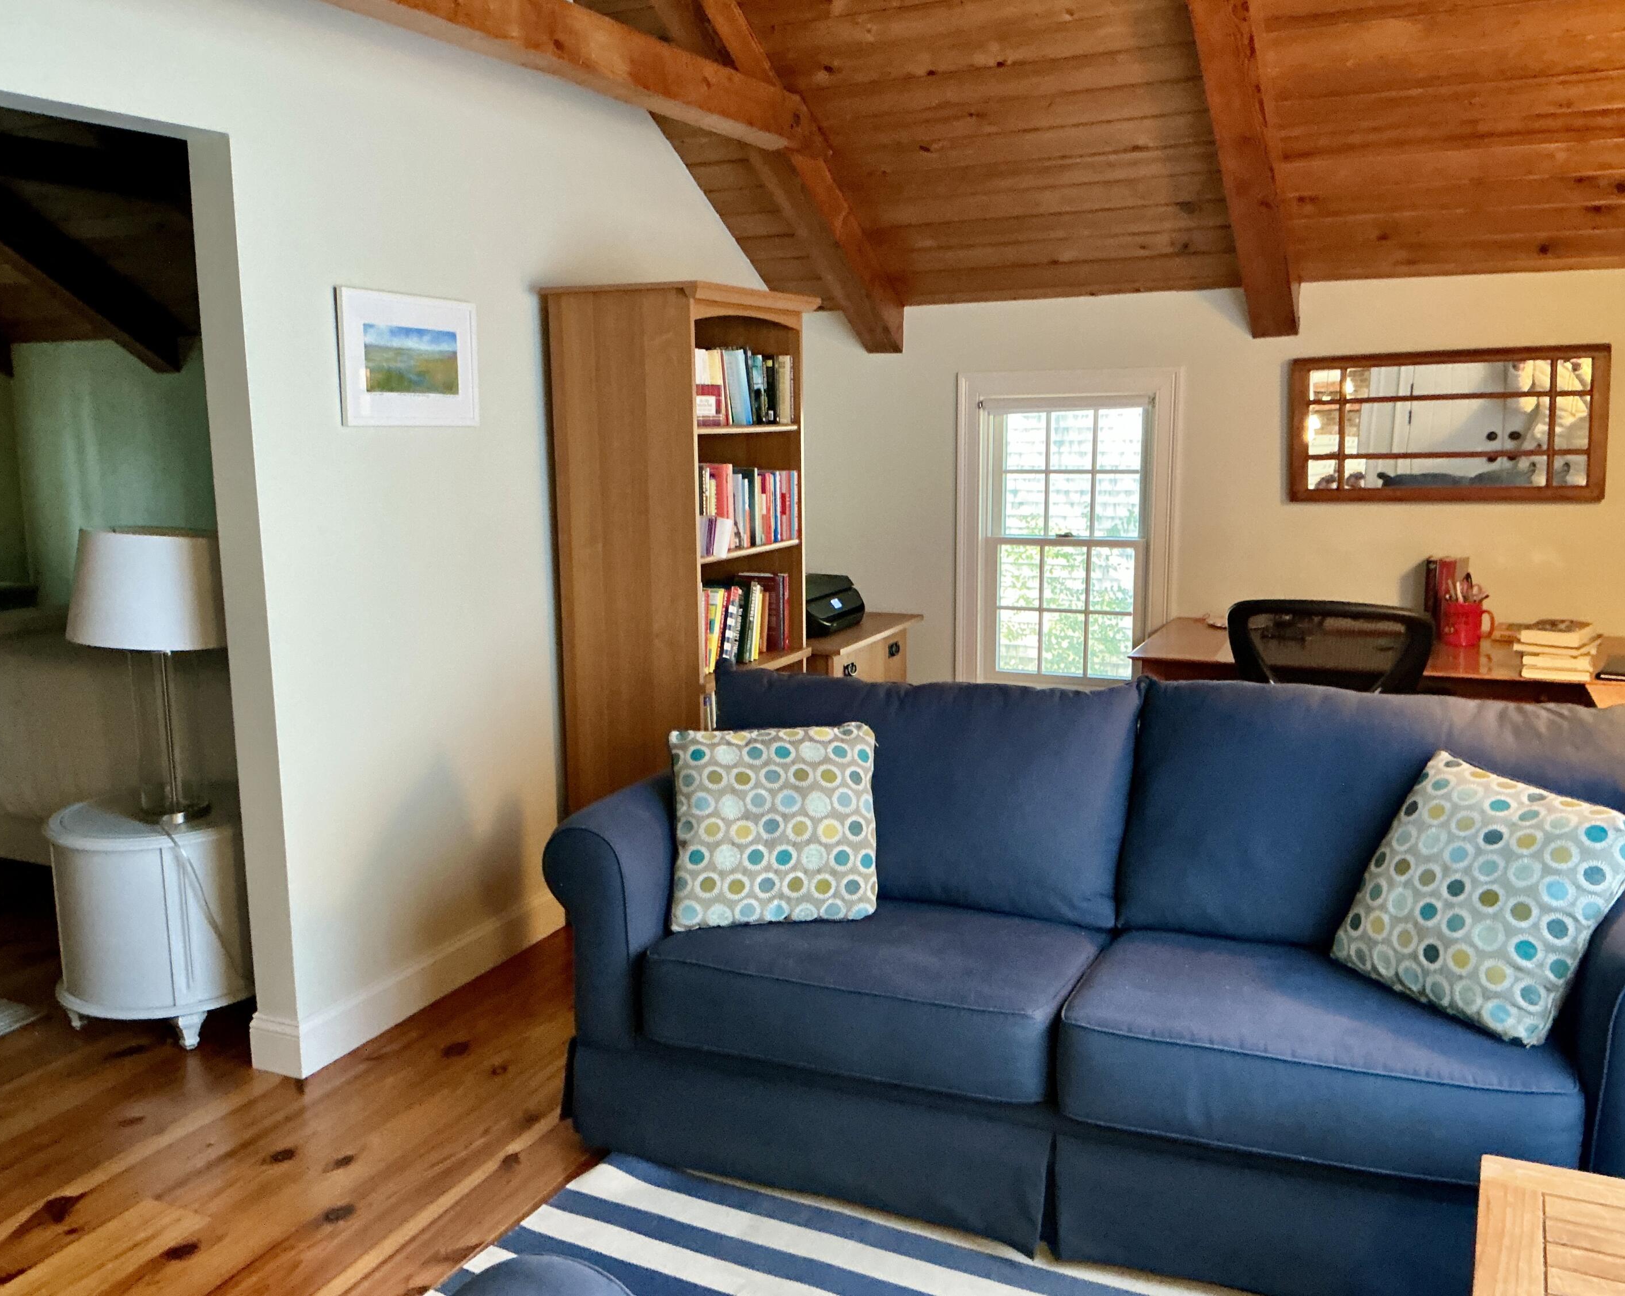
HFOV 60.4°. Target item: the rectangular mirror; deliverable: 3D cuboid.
[{"bbox_3d":[1.964,-0.687,4.356,0.905,0.470,0.032,3,10,24],"label":"rectangular mirror"}]

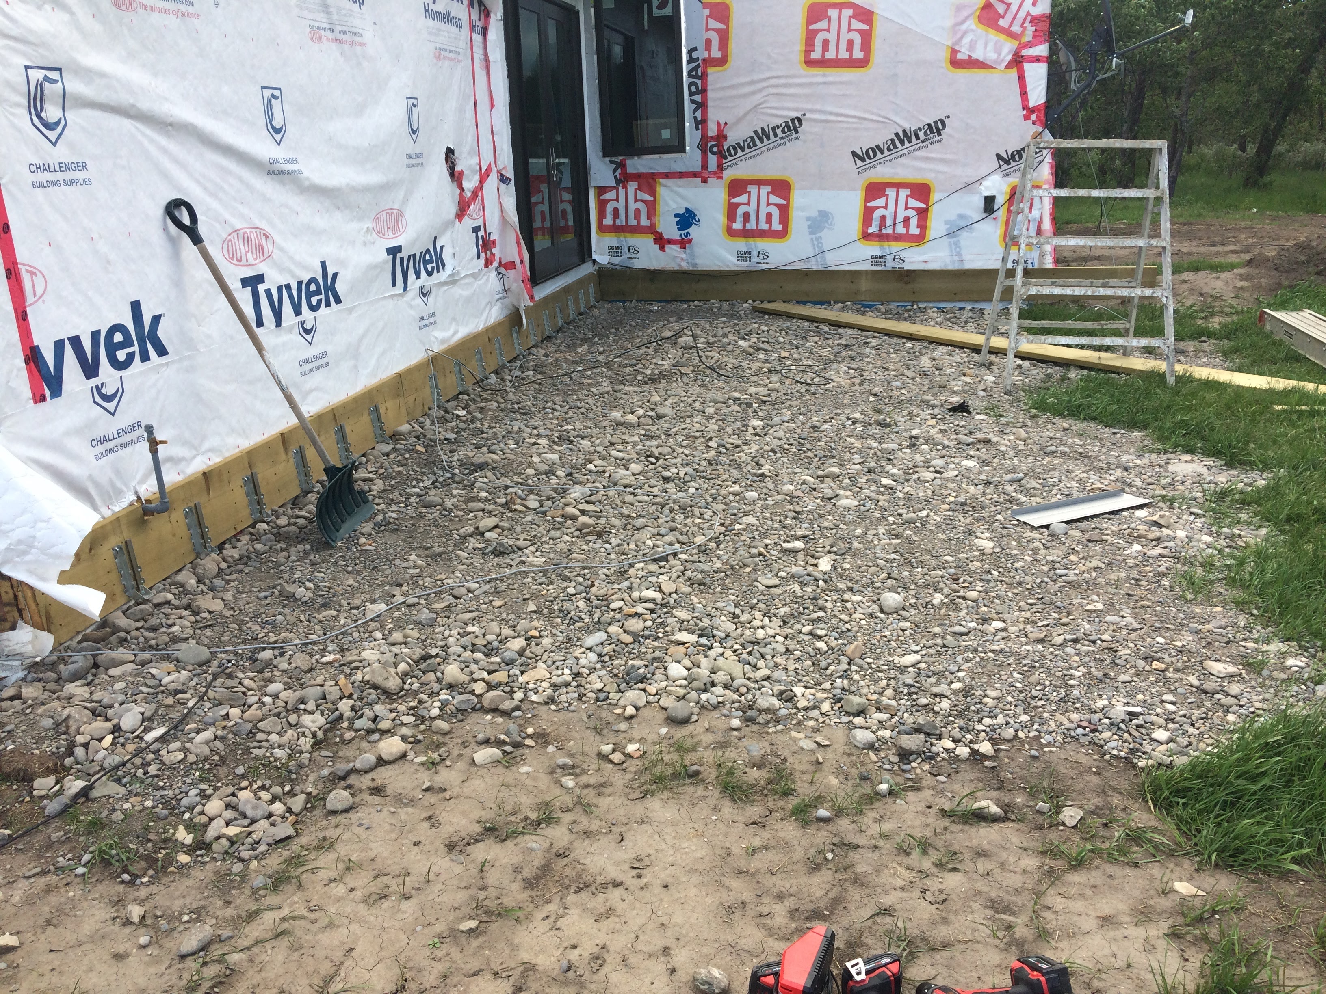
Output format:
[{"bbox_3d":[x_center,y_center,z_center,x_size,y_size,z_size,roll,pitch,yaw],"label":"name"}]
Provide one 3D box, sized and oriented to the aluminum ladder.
[{"bbox_3d":[2.606,-1.449,6.916,0.990,1.470,1.068,2,17,7],"label":"aluminum ladder"}]

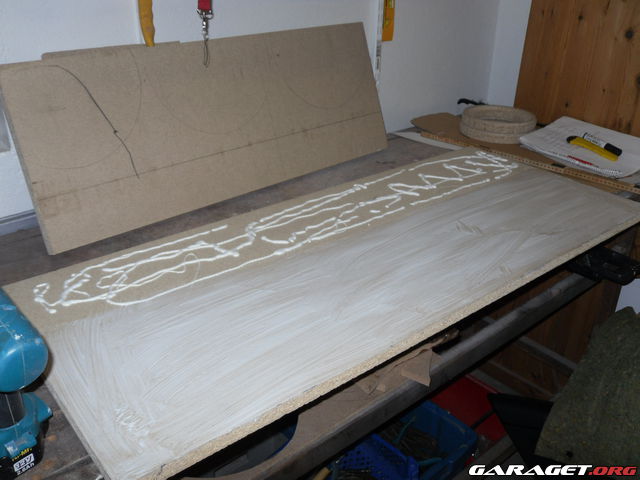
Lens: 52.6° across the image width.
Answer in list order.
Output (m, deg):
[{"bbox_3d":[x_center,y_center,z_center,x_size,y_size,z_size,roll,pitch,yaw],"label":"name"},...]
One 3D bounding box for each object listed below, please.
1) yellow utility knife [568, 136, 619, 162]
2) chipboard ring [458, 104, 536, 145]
[{"bbox_3d":[0.703,-0.236,1.671,0.021,0.014,0.158,-11,29,-22],"label":"yellow utility knife"},{"bbox_3d":[0.512,-0.334,1.862,0.207,0.051,0.207,1,27,0],"label":"chipboard ring"}]

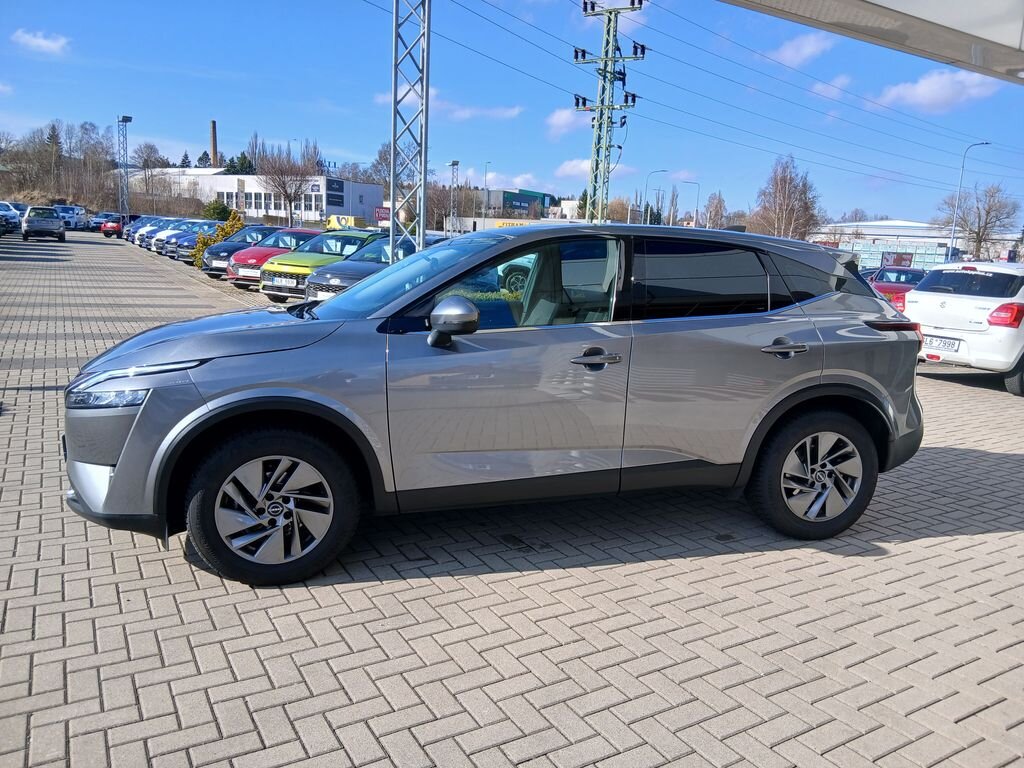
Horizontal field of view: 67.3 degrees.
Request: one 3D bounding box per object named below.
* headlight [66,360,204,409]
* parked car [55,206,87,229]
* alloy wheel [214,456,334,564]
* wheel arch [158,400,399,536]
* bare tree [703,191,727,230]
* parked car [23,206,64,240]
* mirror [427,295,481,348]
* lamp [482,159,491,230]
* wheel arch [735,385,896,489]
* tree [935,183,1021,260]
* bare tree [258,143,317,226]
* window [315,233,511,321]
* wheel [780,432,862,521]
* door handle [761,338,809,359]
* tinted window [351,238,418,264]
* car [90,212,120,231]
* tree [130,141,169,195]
[{"bbox_3d":[-1.542,-0.008,3.162,0.560,0.230,0.380,-1,12,-16],"label":"headlight"},{"bbox_3d":[-32.365,-12.101,56.000,1.850,1.700,4.500,-2,12,-22],"label":"parked car"},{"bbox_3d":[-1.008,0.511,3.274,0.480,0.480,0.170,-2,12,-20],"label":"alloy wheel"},{"bbox_3d":[-0.961,0.312,3.193,0.950,0.550,0.130,-1,11,-15],"label":"wheel arch"},{"bbox_3d":[24.416,-18.484,93.009,3.100,9.538,3.100,3,10,0],"label":"bare tree"},{"bbox_3d":[-23.017,-7.872,37.809,1.770,1.640,4.500,-3,12,-31],"label":"parked car"},{"bbox_3d":[-0.239,-0.265,3.213,0.200,0.215,0.240,-1,11,-15],"label":"mirror"},{"bbox_3d":[-2.379,-16.641,71.272,0.800,7.500,0.350,8,12,25],"label":"lamp"},{"bbox_3d":[1.541,0.247,3.900,0.955,0.510,0.100,0,10,-18],"label":"wheel arch"},{"bbox_3d":[45.522,-15.487,75.223,7.700,8.210,7.500,9,13,30],"label":"tree"},{"bbox_3d":[-15.763,-13.726,54.000,4.400,6.600,4.400,2,11,0],"label":"bare tree"},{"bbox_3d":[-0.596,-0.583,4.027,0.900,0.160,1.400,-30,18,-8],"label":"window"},{"bbox_3d":[1.558,0.459,3.996,0.480,0.480,0.200,-1,12,-16],"label":"wheel"},{"bbox_3d":[1.322,-0.175,3.718,0.262,0.095,0.060,0,10,-18],"label":"door handle"},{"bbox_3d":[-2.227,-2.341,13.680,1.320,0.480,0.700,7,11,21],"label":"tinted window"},{"bbox_3d":[-31.527,-12.675,60.297,1.800,1.570,4.350,0,10,-14],"label":"car"},{"bbox_3d":[-49.490,-28.806,105.000,4.600,7.900,4.500,-3,12,-25],"label":"tree"}]

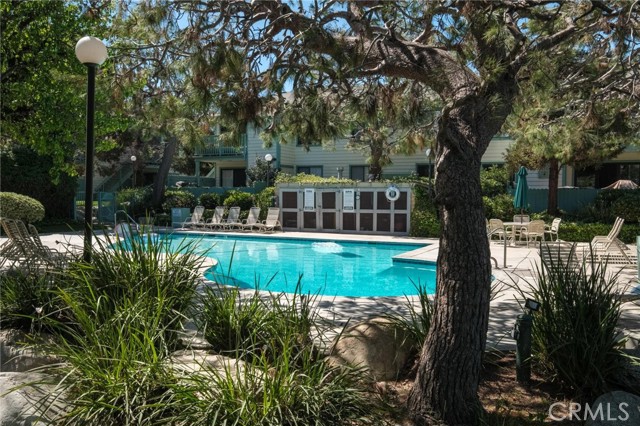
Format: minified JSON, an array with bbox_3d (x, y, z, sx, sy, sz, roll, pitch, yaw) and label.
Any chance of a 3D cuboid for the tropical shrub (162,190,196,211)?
[{"bbox_3d":[-6.898,-0.443,25.307,1.550,1.340,1.300,0,3,0],"label":"tropical shrub"}]

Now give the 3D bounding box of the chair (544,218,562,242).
[{"bbox_3d":[7.941,0.573,17.646,0.560,0.820,0.540,-1,3,-17],"label":"chair"}]

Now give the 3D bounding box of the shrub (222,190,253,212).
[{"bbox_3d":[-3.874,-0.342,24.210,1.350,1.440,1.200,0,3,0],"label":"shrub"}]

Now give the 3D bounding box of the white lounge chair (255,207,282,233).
[{"bbox_3d":[-2.166,0.286,22.100,0.660,1.000,1.550,1,3,28],"label":"white lounge chair"}]

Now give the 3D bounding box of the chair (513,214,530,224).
[{"bbox_3d":[6.978,0.544,17.800,0.580,0.860,0.600,1,3,14],"label":"chair"}]

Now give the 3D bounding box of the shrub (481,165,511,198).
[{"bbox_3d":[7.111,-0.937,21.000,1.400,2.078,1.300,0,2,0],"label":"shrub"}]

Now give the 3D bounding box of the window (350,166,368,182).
[{"bbox_3d":[2.028,-1.906,26.740,1.050,1.130,0.100,1,3,28],"label":"window"}]

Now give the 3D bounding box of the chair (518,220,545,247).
[{"bbox_3d":[6.624,0.628,16.100,0.580,0.840,0.600,0,3,-8],"label":"chair"}]

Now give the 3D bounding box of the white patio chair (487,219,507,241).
[{"bbox_3d":[5.697,0.615,16.400,0.600,0.840,0.580,-2,3,-38],"label":"white patio chair"}]

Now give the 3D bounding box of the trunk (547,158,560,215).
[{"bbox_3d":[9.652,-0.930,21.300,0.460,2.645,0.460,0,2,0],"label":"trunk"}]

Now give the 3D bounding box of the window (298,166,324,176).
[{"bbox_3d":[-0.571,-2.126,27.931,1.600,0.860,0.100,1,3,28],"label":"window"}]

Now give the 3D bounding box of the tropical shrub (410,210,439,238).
[{"bbox_3d":[3.972,0.385,19.439,1.050,1.030,0.900,0,3,0],"label":"tropical shrub"}]

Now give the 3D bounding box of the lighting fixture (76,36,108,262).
[{"bbox_3d":[-2.745,-0.482,6.150,0.380,3.250,0.380,0,2,0],"label":"lighting fixture"}]

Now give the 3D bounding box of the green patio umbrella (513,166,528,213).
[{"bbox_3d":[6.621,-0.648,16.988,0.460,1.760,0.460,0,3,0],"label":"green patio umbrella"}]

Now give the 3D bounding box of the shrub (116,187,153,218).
[{"bbox_3d":[-9.360,-0.465,26.006,1.650,1.720,1.400,1,3,15],"label":"shrub"}]

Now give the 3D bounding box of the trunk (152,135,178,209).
[{"bbox_3d":[-7.735,-1.845,25.742,1.250,4.100,0.800,0,3,0],"label":"trunk"}]

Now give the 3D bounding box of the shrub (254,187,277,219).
[{"bbox_3d":[-2.494,-0.346,23.800,1.100,1.755,1.050,0,2,0],"label":"shrub"}]

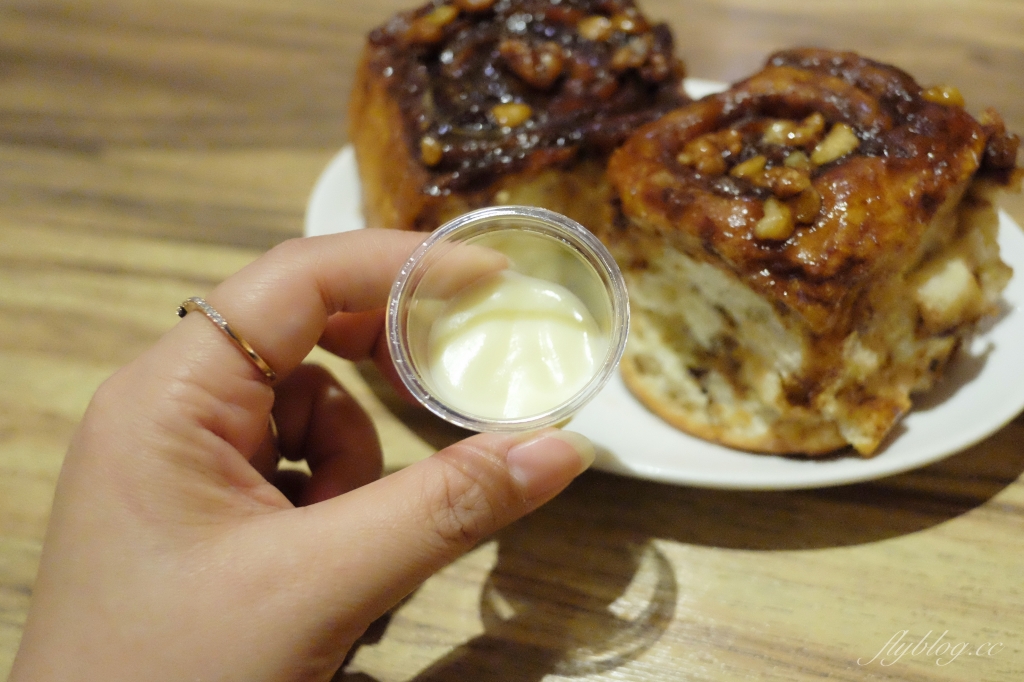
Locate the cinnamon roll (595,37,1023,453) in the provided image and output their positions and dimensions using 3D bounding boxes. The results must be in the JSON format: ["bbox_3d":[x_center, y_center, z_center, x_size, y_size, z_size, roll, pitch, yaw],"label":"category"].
[{"bbox_3d":[0.083,-0.028,0.215,0.077,0.062,0.083,32,49,31],"label":"cinnamon roll"}]

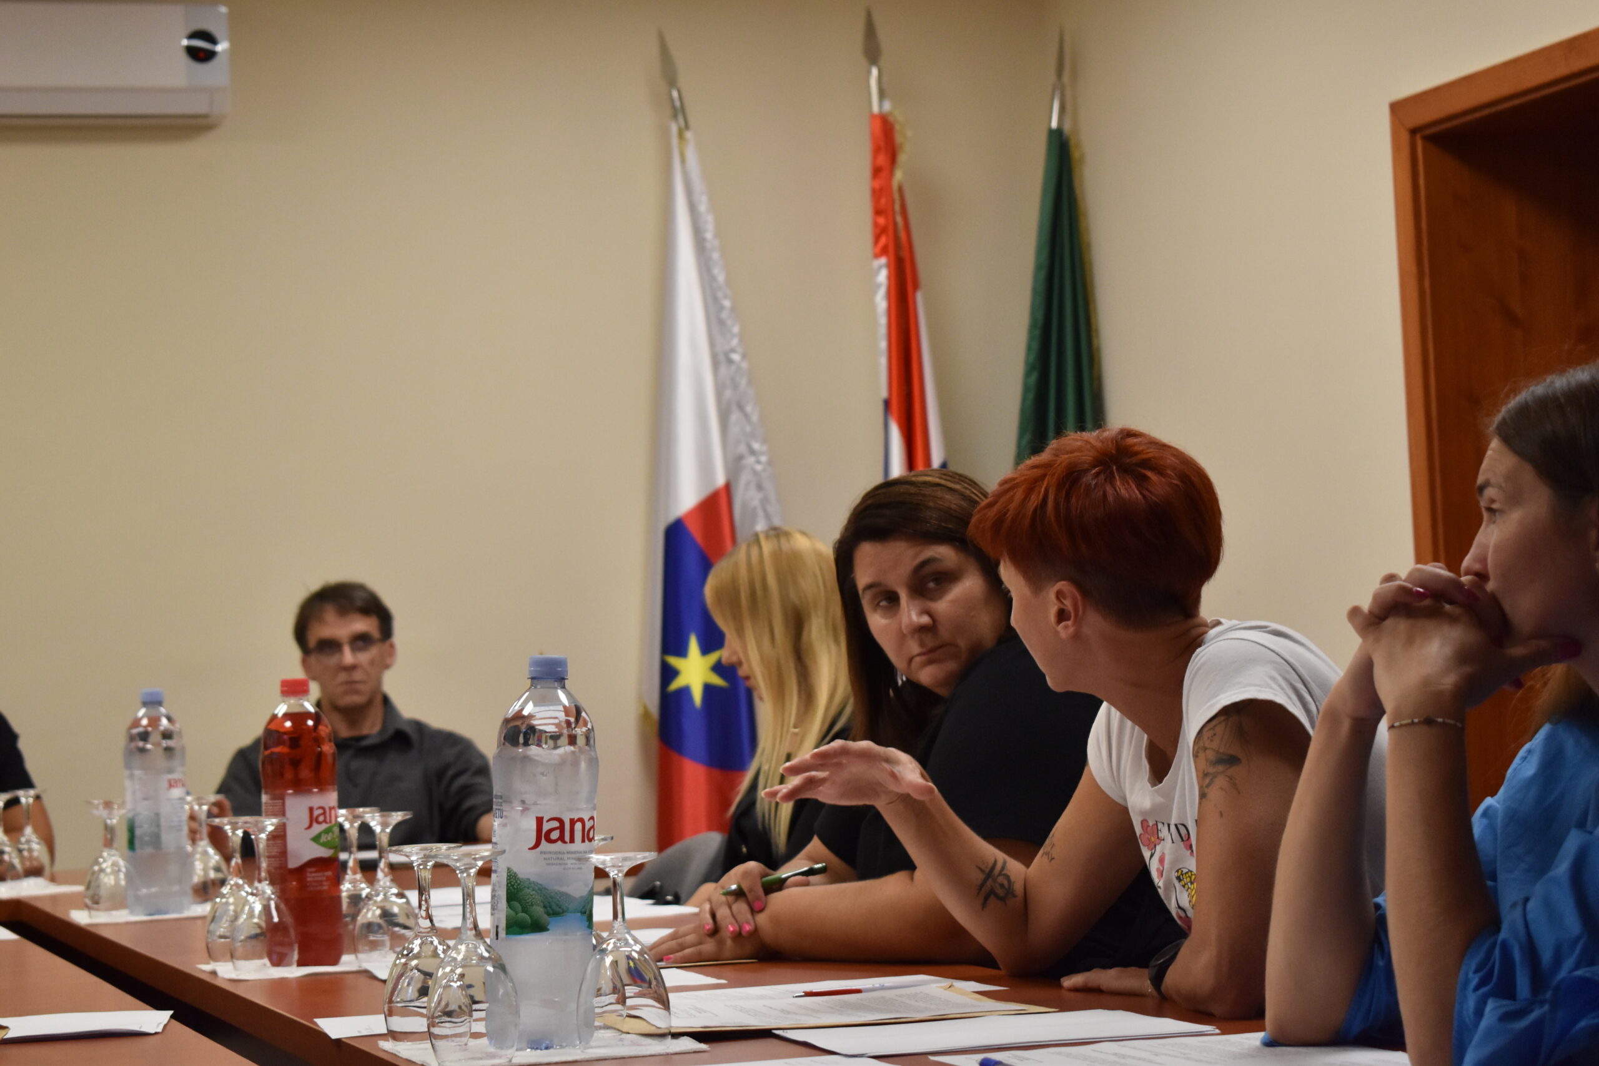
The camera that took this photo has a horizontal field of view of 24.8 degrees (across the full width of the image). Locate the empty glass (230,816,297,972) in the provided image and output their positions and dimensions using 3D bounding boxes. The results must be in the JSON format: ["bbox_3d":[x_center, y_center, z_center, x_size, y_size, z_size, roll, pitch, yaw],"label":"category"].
[{"bbox_3d":[-0.602,0.405,4.088,0.073,0.168,0.073,-1,-3,-18],"label":"empty glass"}]

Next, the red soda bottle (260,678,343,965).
[{"bbox_3d":[-0.563,0.323,4.111,0.087,0.320,0.087,-3,-2,0],"label":"red soda bottle"}]

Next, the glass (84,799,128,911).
[{"bbox_3d":[-0.986,0.466,5.212,0.076,0.163,0.076,-2,-2,-11],"label":"glass"}]

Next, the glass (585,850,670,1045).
[{"bbox_3d":[-0.142,0.335,2.917,0.076,0.161,0.076,-3,-2,-3],"label":"glass"}]

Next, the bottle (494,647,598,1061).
[{"bbox_3d":[-0.211,0.263,3.025,0.087,0.320,0.087,-3,-2,0],"label":"bottle"}]

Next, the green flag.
[{"bbox_3d":[0.604,-0.055,8.282,0.320,1.750,0.260,-2,-2,-18],"label":"green flag"}]

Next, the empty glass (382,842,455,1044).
[{"bbox_3d":[-0.318,0.350,3.107,0.073,0.168,0.073,-1,-3,-18],"label":"empty glass"}]

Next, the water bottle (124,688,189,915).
[{"bbox_3d":[-0.926,0.386,5.245,0.087,0.320,0.087,-3,-2,15],"label":"water bottle"}]

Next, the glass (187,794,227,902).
[{"bbox_3d":[-0.922,0.489,5.657,0.073,0.168,0.073,-1,-3,-18],"label":"glass"}]

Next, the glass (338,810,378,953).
[{"bbox_3d":[-0.518,0.405,4.250,0.076,0.163,0.076,-2,-2,-7],"label":"glass"}]

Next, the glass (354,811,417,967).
[{"bbox_3d":[-0.461,0.398,4.047,0.073,0.168,0.073,-1,-3,-18],"label":"glass"}]

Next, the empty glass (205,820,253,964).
[{"bbox_3d":[-0.658,0.413,4.215,0.073,0.168,0.073,-1,-3,-18],"label":"empty glass"}]

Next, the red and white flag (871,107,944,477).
[{"bbox_3d":[0.280,-0.040,8.300,0.250,1.820,0.200,-2,-3,-7],"label":"red and white flag"}]

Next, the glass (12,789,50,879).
[{"bbox_3d":[-1.411,0.555,6.721,0.073,0.168,0.073,-1,-3,-18],"label":"glass"}]

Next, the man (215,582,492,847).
[{"bbox_3d":[-0.824,0.717,6.884,0.570,1.260,0.780,-2,-2,-12],"label":"man"}]

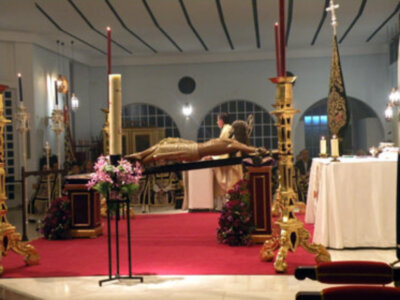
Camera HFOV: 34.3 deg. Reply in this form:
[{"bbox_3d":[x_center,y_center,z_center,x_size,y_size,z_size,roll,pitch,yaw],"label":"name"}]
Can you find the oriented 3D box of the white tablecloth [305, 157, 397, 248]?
[{"bbox_3d":[2.080,0.590,8.020,1.200,0.940,2.100,-1,0,8],"label":"white tablecloth"}]

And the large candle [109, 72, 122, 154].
[{"bbox_3d":[-0.738,-0.311,5.650,0.108,0.700,0.108,-1,0,7],"label":"large candle"}]

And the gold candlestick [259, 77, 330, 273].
[{"bbox_3d":[0.861,0.216,6.120,0.640,1.760,0.600,-1,0,7],"label":"gold candlestick"}]

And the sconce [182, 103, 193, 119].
[{"bbox_3d":[-0.288,-0.912,14.900,0.230,0.370,0.240,-1,0,7],"label":"sconce"}]

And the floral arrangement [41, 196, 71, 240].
[{"bbox_3d":[-1.880,0.875,8.450,0.370,0.550,0.370,-1,0,7],"label":"floral arrangement"}]

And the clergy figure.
[{"bbox_3d":[0.493,0.212,11.600,0.560,1.740,0.600,-1,0,8],"label":"clergy figure"}]

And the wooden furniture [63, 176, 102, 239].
[{"bbox_3d":[-1.521,0.771,8.450,0.440,0.740,0.440,-1,0,7],"label":"wooden furniture"}]

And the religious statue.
[{"bbox_3d":[-0.040,-0.100,8.150,1.750,0.400,1.400,-8,-1,9],"label":"religious statue"}]

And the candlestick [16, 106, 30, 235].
[{"bbox_3d":[-3.100,0.238,11.400,0.230,2.150,0.230,-3,1,-9],"label":"candlestick"}]

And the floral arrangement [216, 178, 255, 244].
[{"bbox_3d":[0.420,0.715,7.650,0.450,0.780,0.420,-1,0,7],"label":"floral arrangement"}]

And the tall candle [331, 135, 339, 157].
[{"bbox_3d":[1.580,-0.048,7.600,0.090,0.245,0.090,-1,0,7],"label":"tall candle"}]

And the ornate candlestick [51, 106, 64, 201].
[{"bbox_3d":[-2.179,0.240,10.000,0.200,1.800,0.200,-1,0,7],"label":"ornate candlestick"}]

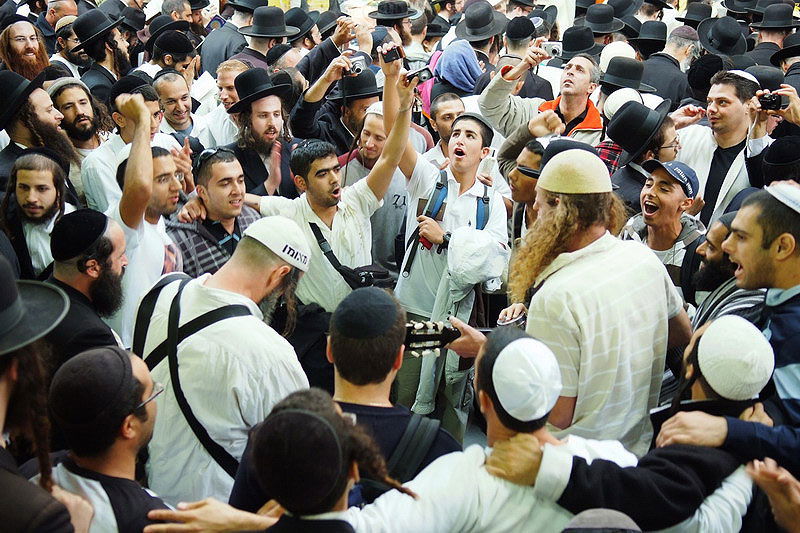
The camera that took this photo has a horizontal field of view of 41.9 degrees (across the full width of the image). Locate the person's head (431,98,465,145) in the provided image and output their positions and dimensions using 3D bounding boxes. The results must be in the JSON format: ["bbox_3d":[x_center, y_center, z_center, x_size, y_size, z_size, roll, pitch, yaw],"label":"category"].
[{"bbox_3d":[0.207,-0.632,4.550,0.150,0.200,0.140,-10,24,-23],"label":"person's head"}]

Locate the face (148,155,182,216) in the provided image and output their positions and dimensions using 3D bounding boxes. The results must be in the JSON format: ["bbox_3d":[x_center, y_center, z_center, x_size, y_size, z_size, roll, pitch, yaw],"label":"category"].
[{"bbox_3d":[-0.781,-0.268,3.450,0.140,0.200,0.150,12,25,28],"label":"face"}]

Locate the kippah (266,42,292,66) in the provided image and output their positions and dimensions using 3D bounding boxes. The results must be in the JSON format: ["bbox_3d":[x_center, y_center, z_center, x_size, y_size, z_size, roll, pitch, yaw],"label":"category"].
[{"bbox_3d":[-0.617,-1.086,5.350,0.160,0.075,0.160,-25,21,11],"label":"kippah"}]

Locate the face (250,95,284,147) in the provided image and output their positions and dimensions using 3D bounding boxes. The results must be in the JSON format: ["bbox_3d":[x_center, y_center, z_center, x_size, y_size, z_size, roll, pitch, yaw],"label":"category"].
[{"bbox_3d":[-0.553,-0.610,4.360,0.150,0.205,0.140,-10,27,-23],"label":"face"}]

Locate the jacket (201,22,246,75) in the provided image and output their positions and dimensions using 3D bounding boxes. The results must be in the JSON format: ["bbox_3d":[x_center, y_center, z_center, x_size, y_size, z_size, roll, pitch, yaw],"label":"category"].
[{"bbox_3d":[-0.970,-1.030,5.950,0.360,0.750,0.500,-19,31,-35],"label":"jacket"}]

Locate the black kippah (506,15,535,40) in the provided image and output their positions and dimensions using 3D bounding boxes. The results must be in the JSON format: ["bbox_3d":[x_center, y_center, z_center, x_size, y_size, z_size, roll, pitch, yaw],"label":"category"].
[{"bbox_3d":[0.687,-1.353,5.950,0.165,0.110,0.170,2,32,5],"label":"black kippah"}]

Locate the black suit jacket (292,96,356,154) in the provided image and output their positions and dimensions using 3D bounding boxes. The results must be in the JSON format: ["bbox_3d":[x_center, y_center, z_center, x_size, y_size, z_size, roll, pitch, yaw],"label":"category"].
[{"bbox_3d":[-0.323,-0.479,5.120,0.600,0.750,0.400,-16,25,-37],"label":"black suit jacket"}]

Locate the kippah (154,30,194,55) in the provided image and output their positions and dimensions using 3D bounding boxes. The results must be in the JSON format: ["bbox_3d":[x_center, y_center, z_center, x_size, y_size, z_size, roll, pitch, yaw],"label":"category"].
[{"bbox_3d":[-1.037,-1.030,4.800,0.185,0.090,0.170,2,24,-14],"label":"kippah"}]

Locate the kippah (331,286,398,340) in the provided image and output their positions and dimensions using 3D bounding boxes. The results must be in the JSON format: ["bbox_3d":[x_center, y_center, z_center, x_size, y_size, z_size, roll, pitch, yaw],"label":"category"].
[{"bbox_3d":[-0.081,0.103,2.330,0.160,0.070,0.160,2,49,2],"label":"kippah"}]

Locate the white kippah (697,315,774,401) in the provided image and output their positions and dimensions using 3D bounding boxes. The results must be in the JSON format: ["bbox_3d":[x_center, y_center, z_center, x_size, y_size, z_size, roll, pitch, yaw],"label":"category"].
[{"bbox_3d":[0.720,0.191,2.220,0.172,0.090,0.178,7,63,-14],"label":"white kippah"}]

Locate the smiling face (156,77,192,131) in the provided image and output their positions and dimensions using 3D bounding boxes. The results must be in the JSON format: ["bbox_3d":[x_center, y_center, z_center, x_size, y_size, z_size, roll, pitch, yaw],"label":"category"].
[{"bbox_3d":[-0.961,-0.695,4.450,0.150,0.210,0.140,-23,32,-35],"label":"smiling face"}]

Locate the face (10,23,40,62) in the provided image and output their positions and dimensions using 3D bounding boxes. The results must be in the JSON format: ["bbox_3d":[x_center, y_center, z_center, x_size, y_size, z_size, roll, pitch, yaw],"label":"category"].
[{"bbox_3d":[-1.674,-0.998,4.650,0.145,0.185,0.125,-18,25,-33],"label":"face"}]

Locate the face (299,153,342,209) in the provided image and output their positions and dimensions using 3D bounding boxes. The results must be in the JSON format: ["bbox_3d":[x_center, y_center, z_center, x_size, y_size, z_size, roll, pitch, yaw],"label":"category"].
[{"bbox_3d":[-0.270,-0.289,3.550,0.150,0.200,0.140,-19,29,-38],"label":"face"}]

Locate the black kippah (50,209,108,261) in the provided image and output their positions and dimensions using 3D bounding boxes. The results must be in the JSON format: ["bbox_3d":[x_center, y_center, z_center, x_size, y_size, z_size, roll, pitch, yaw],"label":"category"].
[{"bbox_3d":[-0.823,-0.082,2.680,0.170,0.080,0.170,-31,21,6],"label":"black kippah"}]

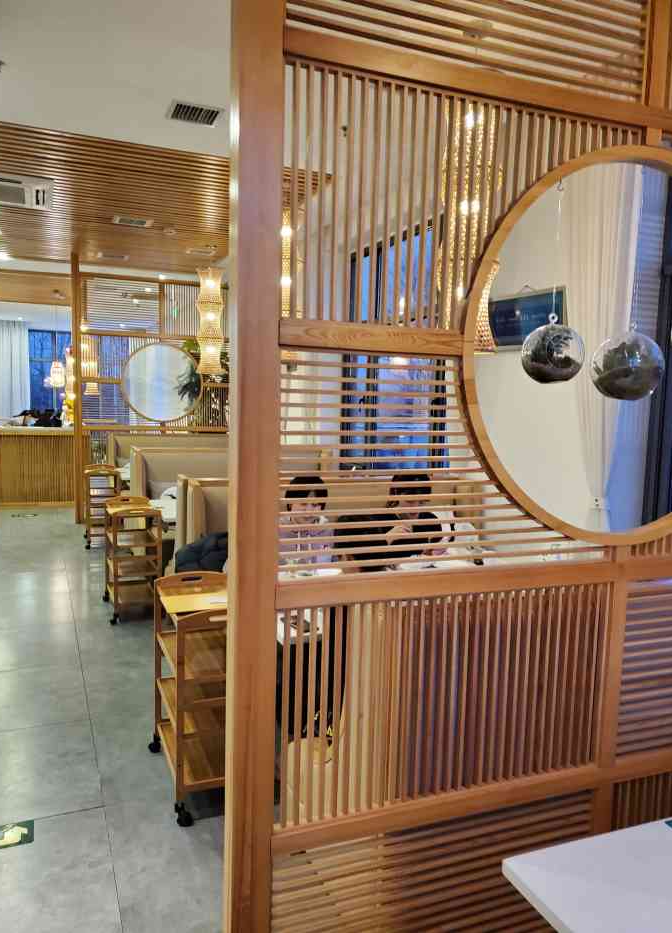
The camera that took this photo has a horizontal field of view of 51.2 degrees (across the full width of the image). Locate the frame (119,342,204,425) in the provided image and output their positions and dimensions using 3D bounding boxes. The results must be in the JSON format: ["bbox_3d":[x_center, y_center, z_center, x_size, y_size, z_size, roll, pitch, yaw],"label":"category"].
[{"bbox_3d":[-2.176,-1.049,8.852,1.020,1.020,0.080,-1,6,-23],"label":"frame"}]

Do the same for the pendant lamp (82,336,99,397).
[{"bbox_3d":[-4.386,-1.816,12.600,0.290,1.100,0.290,-1,6,-23],"label":"pendant lamp"}]

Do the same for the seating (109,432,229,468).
[{"bbox_3d":[-1.895,0.164,8.574,1.680,1.130,0.650,-1,6,-23],"label":"seating"}]

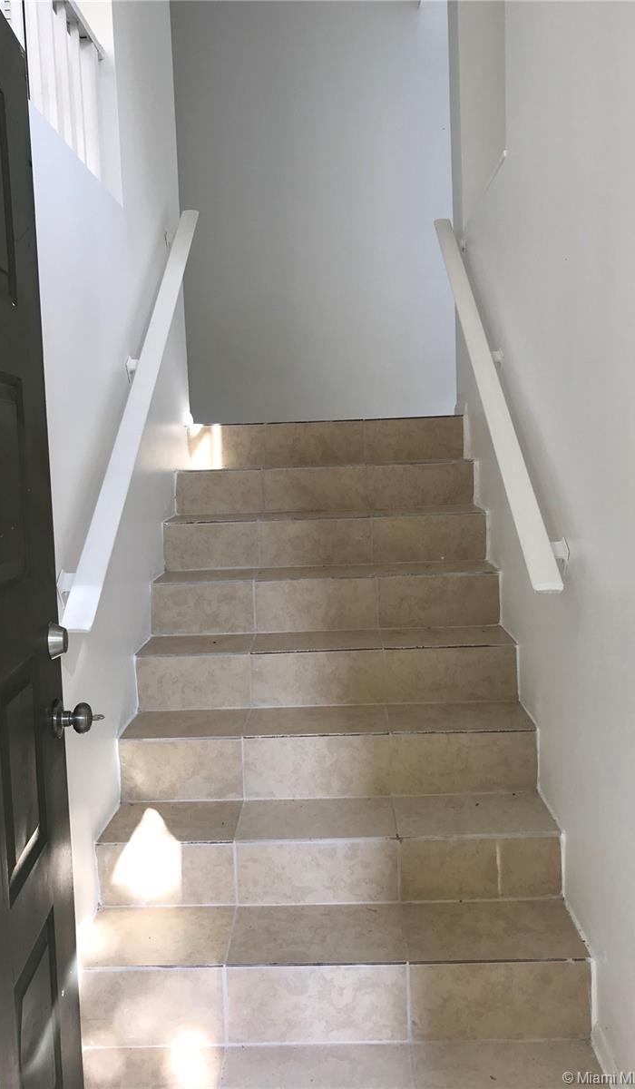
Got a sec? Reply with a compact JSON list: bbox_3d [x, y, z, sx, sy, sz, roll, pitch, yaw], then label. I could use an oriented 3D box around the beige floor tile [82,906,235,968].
[{"bbox_3d":[-0.396,0.979,2.189,0.360,0.020,0.260,-2,6,2],"label":"beige floor tile"}]

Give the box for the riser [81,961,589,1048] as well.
[{"bbox_3d":[0.031,1.060,2.043,1.200,0.196,0.020,-2,7,1],"label":"riser"}]

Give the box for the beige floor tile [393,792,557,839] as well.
[{"bbox_3d":[0.421,0.739,2.396,0.415,0.013,0.267,-2,7,1],"label":"beige floor tile"}]

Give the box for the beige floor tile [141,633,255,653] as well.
[{"bbox_3d":[-0.396,0.339,2.943,0.359,0.020,0.268,-2,6,2],"label":"beige floor tile"}]

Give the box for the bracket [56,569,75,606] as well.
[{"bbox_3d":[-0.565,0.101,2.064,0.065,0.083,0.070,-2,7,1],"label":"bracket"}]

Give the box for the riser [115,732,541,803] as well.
[{"bbox_3d":[0.028,0.641,2.557,1.213,0.180,0.020,-2,6,2],"label":"riser"}]

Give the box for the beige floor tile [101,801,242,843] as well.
[{"bbox_3d":[-0.391,0.763,2.414,0.353,0.013,0.267,-2,7,1],"label":"beige floor tile"}]

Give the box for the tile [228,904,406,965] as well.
[{"bbox_3d":[0.000,0.955,2.157,0.421,0.013,0.266,-2,7,1],"label":"tile"}]

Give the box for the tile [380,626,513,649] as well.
[{"bbox_3d":[0.419,0.312,2.898,0.415,0.013,0.272,-2,7,1],"label":"tile"}]

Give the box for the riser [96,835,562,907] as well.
[{"bbox_3d":[0.028,0.854,2.308,1.213,0.172,0.020,-2,6,2],"label":"riser"}]

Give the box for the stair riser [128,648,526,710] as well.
[{"bbox_3d":[0.029,0.426,2.808,1.213,0.178,0.020,-2,6,2],"label":"stair riser"}]

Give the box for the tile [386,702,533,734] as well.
[{"bbox_3d":[0.420,0.523,2.645,0.415,0.013,0.271,-2,7,1],"label":"tile"}]

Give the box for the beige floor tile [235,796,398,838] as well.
[{"bbox_3d":[0.000,0.758,2.428,0.425,0.020,0.258,-2,6,2],"label":"beige floor tile"}]

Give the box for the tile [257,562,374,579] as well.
[{"bbox_3d":[-0.004,0.107,3.188,0.427,0.020,0.264,-2,6,2],"label":"tile"}]

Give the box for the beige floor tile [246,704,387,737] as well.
[{"bbox_3d":[-0.002,0.536,2.655,0.421,0.013,0.271,-2,7,1],"label":"beige floor tile"}]

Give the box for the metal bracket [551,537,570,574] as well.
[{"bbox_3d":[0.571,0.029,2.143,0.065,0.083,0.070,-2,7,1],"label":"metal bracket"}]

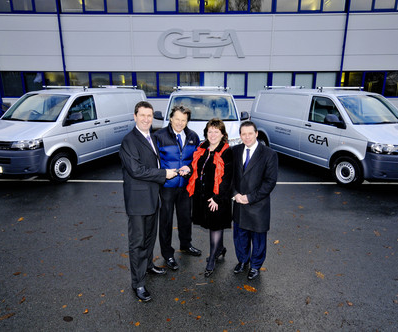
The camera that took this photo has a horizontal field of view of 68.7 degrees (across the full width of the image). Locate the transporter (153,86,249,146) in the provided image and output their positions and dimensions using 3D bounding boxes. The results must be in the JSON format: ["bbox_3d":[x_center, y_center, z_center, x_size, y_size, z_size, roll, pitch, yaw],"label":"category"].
[{"bbox_3d":[0.059,-1.079,7.895,2.000,2.060,4.890,0,15,-1],"label":"transporter"}]

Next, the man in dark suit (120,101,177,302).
[{"bbox_3d":[-0.481,0.341,2.861,0.560,1.870,0.500,-12,19,-38],"label":"man in dark suit"}]

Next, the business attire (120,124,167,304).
[{"bbox_3d":[-0.491,0.447,2.889,0.550,1.650,0.480,-12,19,-38],"label":"business attire"}]

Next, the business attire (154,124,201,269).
[{"bbox_3d":[-0.201,0.351,3.318,0.560,1.620,0.460,-3,15,-12],"label":"business attire"}]

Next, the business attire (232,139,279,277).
[{"bbox_3d":[0.549,0.380,3.098,0.550,1.680,0.400,8,16,26],"label":"business attire"}]

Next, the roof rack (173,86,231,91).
[{"bbox_3d":[0.048,-2.217,8.407,1.440,0.130,2.300,0,15,-1],"label":"roof rack"}]

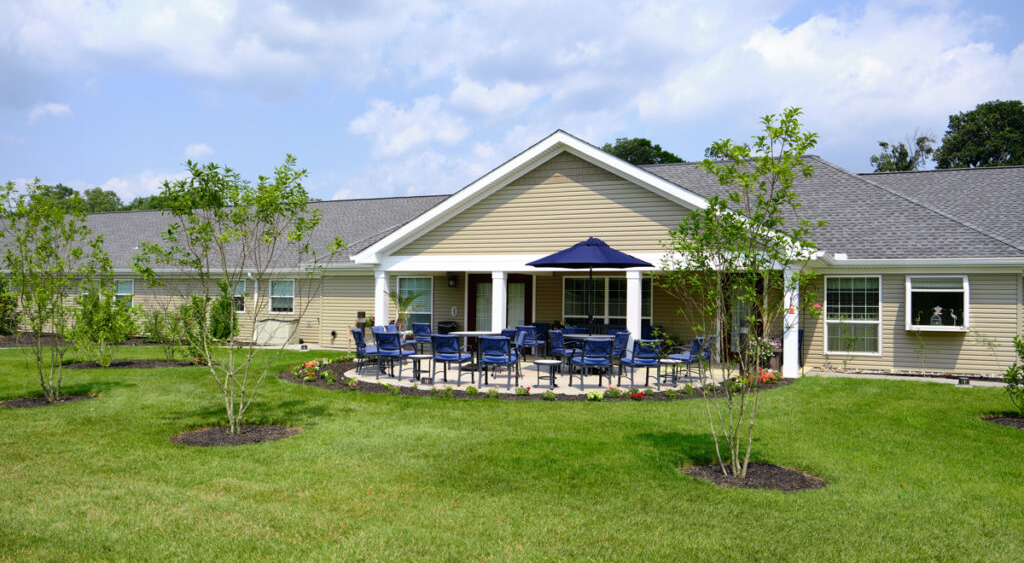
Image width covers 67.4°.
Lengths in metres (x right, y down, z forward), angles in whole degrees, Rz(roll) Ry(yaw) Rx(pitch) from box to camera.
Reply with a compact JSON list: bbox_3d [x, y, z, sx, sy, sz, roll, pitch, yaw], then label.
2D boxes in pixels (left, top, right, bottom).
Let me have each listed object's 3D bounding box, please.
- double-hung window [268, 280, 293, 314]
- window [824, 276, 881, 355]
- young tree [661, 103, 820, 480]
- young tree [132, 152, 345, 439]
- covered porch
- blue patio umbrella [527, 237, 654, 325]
[{"bbox_3d":[-7.918,0.531,26.489,1.110,1.220,0.100,0,-2,23],"label":"double-hung window"},{"bbox_3d":[7.803,0.783,17.582,1.210,1.820,0.100,0,-2,23],"label":"window"},{"bbox_3d":[1.987,0.104,6.650,1.403,3.203,1.403,1,-2,0],"label":"young tree"},{"bbox_3d":[-2.945,0.151,8.300,2.269,3.004,2.156,1,-2,0],"label":"young tree"},{"bbox_3d":[1.683,0.749,18.497,9.950,2.420,3.170,0,-2,23],"label":"covered porch"},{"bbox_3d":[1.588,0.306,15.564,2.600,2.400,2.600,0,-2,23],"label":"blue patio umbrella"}]

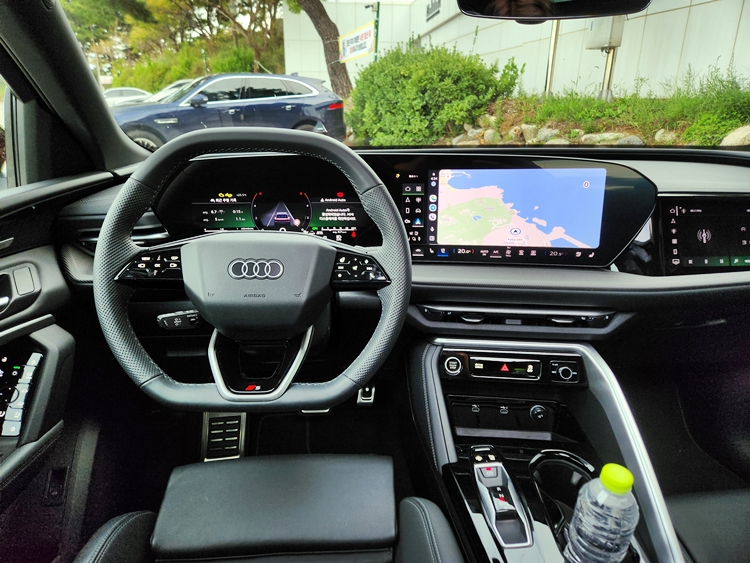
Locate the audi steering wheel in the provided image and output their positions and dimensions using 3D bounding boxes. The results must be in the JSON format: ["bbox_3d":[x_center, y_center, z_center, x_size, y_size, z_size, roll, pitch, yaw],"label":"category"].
[{"bbox_3d":[-0.144,-0.013,0.598,0.370,0.335,0.090,0,-6,1],"label":"audi steering wheel"}]

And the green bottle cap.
[{"bbox_3d":[0.251,0.204,0.518,0.030,0.014,0.030,1,19,0],"label":"green bottle cap"}]

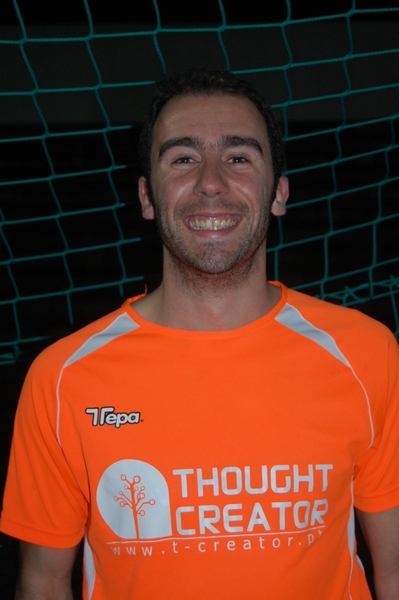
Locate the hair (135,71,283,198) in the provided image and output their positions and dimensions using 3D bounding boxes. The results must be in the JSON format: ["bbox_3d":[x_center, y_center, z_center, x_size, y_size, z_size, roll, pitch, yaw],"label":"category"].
[{"bbox_3d":[0.015,-0.200,1.415,0.182,0.188,0.195,0,-12,2],"label":"hair"}]

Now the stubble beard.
[{"bbox_3d":[0.015,-0.074,1.337,0.146,0.120,0.100,0,-12,2],"label":"stubble beard"}]

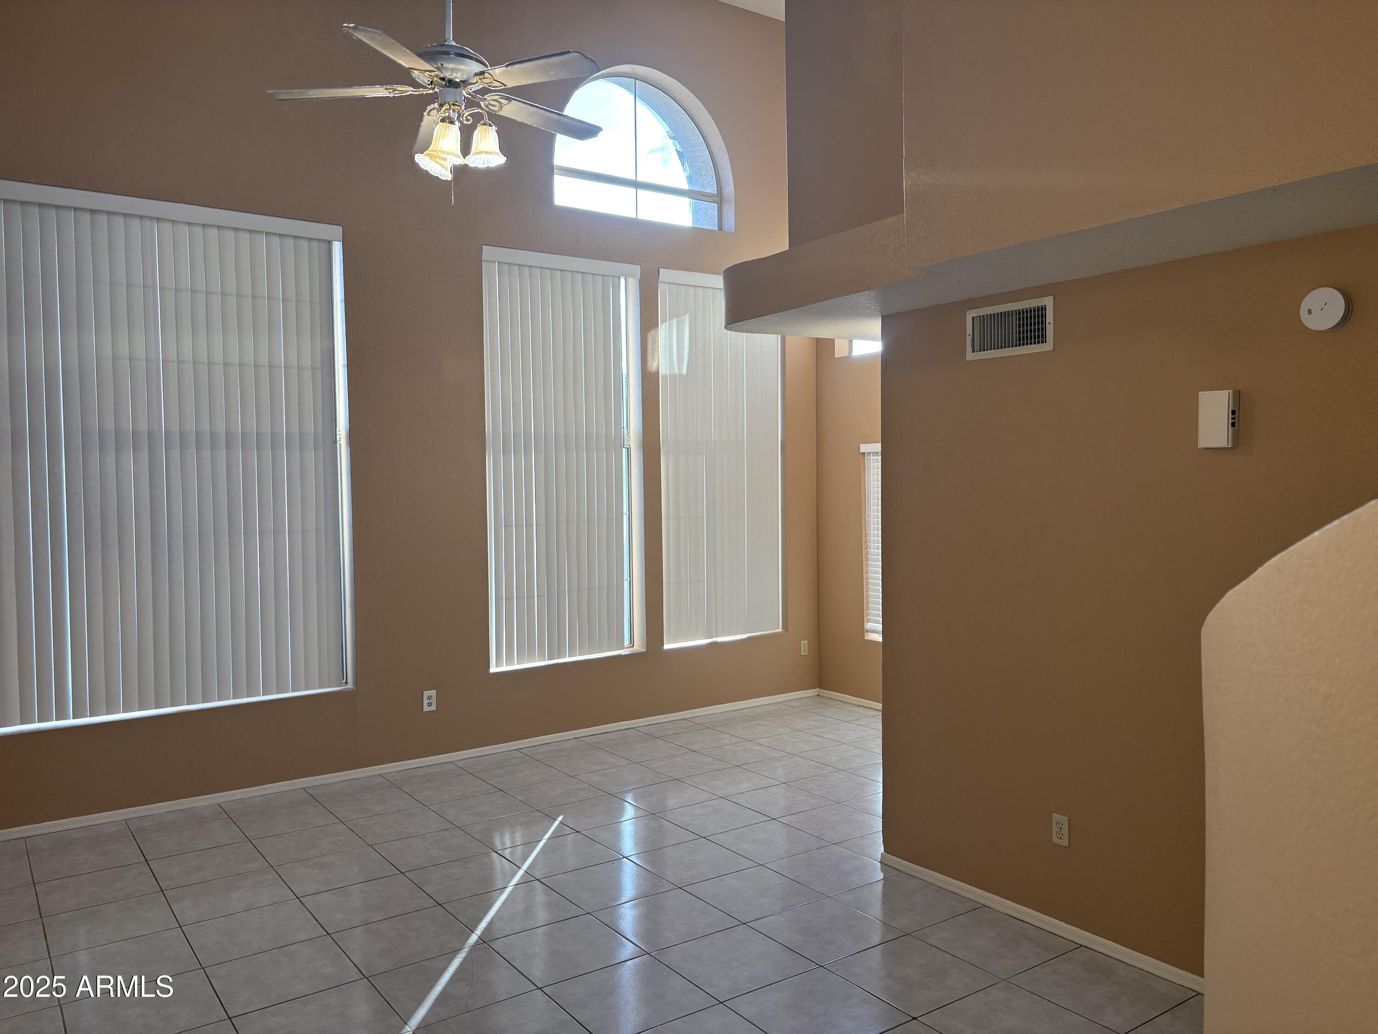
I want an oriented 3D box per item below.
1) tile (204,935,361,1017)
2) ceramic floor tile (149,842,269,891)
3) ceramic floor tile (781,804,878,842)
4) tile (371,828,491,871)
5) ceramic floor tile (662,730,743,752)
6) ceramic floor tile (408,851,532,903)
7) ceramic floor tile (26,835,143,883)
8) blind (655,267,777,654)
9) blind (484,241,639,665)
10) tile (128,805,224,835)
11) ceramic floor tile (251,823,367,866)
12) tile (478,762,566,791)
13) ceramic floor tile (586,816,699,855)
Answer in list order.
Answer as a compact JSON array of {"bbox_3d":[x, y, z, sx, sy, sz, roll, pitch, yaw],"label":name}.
[{"bbox_3d":[-1.472,1.659,3.758,0.447,0.010,0.447,-2,2,-35],"label":"tile"},{"bbox_3d":[-2.233,1.614,4.813,0.447,0.010,0.447,-2,2,-35],"label":"ceramic floor tile"},{"bbox_3d":[0.751,1.552,5.248,0.443,0.010,0.443,-2,2,-35],"label":"ceramic floor tile"},{"bbox_3d":[-1.238,1.606,4.990,0.449,0.010,0.447,-2,2,-35],"label":"tile"},{"bbox_3d":[0.087,1.522,7.056,0.447,0.010,0.447,-2,2,-35],"label":"ceramic floor tile"},{"bbox_3d":[-0.971,1.601,4.592,0.443,0.010,0.443,-2,2,-35],"label":"ceramic floor tile"},{"bbox_3d":[-2.871,1.632,4.956,0.448,0.010,0.448,-2,2,-35],"label":"ceramic floor tile"},{"bbox_3d":[0.258,-0.447,7.879,1.130,2.730,0.090,-2,2,-35],"label":"blind"},{"bbox_3d":[-0.833,-0.392,7.038,1.190,2.720,0.090,-2,2,-35],"label":"blind"},{"bbox_3d":[-2.712,1.608,5.501,0.449,0.010,0.308,-2,2,-35],"label":"tile"},{"bbox_3d":[-1.849,1.599,5.069,0.443,0.010,0.443,-2,2,-35],"label":"ceramic floor tile"},{"bbox_3d":[-1.006,1.549,6.202,0.443,0.010,0.443,-2,2,-35],"label":"tile"},{"bbox_3d":[-0.244,1.589,5.172,0.447,0.010,0.447,-2,2,-35],"label":"ceramic floor tile"}]

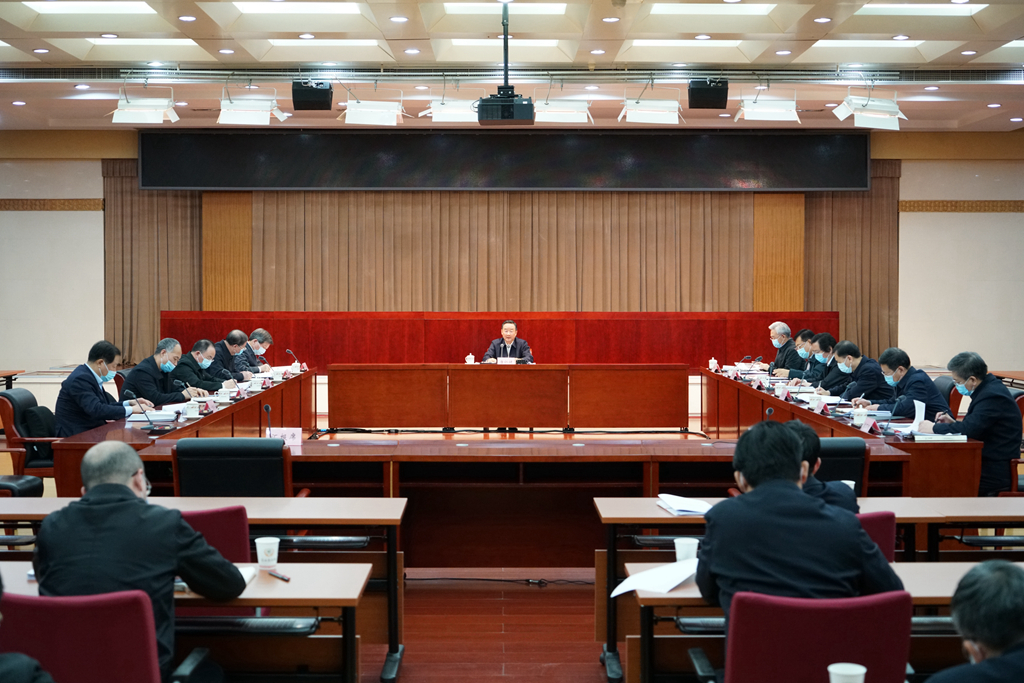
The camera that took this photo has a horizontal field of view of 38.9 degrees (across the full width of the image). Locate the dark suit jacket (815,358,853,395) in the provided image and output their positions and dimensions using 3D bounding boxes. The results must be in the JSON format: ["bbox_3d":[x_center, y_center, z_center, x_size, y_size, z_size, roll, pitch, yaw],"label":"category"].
[{"bbox_3d":[2.869,0.377,12.750,0.500,0.580,0.520,0,2,-3],"label":"dark suit jacket"}]

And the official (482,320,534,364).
[{"bbox_3d":[-0.041,0.381,17.150,0.580,1.260,0.740,0,2,0],"label":"official"}]

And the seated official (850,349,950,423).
[{"bbox_3d":[2.759,0.657,10.250,0.700,1.220,0.540,0,2,-9],"label":"seated official"}]

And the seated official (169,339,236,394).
[{"bbox_3d":[-2.760,0.574,12.735,0.700,1.200,0.520,0,2,8],"label":"seated official"}]

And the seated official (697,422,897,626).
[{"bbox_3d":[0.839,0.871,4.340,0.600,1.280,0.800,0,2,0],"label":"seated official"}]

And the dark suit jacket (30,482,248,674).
[{"bbox_3d":[-1.066,0.667,4.201,0.600,0.560,0.550,0,2,6],"label":"dark suit jacket"}]

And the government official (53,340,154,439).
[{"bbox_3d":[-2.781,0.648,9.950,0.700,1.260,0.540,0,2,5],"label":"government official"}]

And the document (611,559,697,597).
[{"bbox_3d":[0.483,0.722,4.446,0.220,0.070,0.300,2,3,45],"label":"document"}]

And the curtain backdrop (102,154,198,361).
[{"bbox_3d":[-4.956,-1.088,19.972,1.360,2.820,0.200,0,2,0],"label":"curtain backdrop"}]

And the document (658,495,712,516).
[{"bbox_3d":[0.770,0.693,6.234,0.210,0.045,0.297,0,2,-11],"label":"document"}]

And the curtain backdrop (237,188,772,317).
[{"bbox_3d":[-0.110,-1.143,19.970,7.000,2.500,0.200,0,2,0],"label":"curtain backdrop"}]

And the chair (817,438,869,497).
[{"bbox_3d":[1.446,0.917,7.100,0.660,0.960,0.660,0,2,0],"label":"chair"}]

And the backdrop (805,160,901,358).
[{"bbox_3d":[4.835,-1.107,20.600,1.370,2.950,0.180,0,2,0],"label":"backdrop"}]

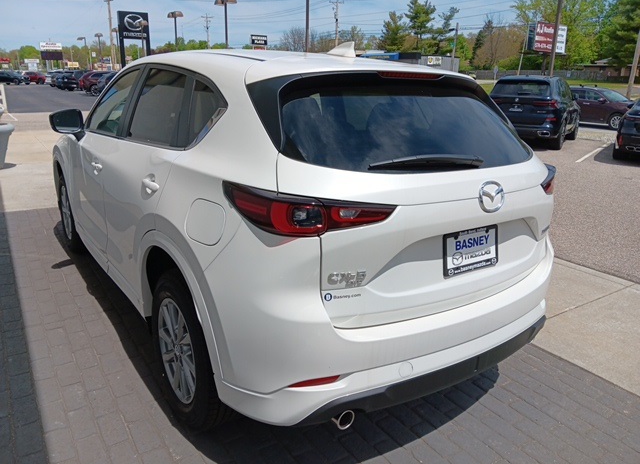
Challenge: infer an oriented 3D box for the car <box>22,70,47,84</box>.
[{"bbox_3d":[-37.730,-20.288,63.117,4.550,1.660,1.850,-2,18,-10],"label":"car"}]

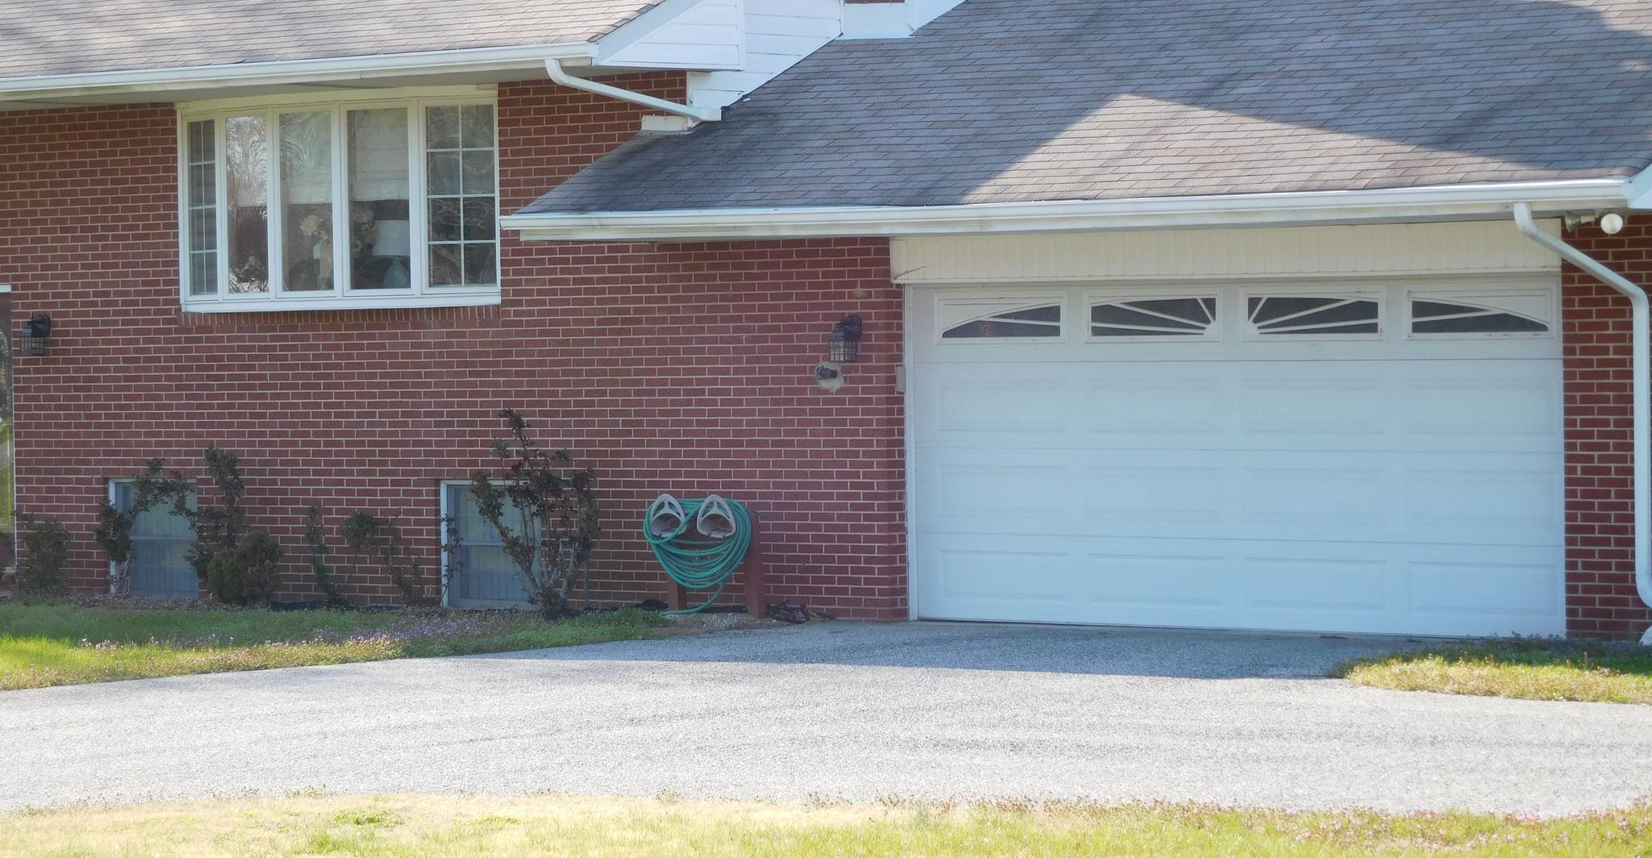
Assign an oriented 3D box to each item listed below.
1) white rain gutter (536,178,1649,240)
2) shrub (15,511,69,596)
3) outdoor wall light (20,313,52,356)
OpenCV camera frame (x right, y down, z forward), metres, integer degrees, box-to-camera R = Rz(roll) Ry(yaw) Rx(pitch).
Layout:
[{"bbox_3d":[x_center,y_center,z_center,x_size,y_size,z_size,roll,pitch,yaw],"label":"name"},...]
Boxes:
[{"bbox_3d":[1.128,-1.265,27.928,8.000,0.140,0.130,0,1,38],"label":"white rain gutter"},{"bbox_3d":[-5.671,0.920,34.549,0.430,0.620,0.380,0,1,38],"label":"shrub"},{"bbox_3d":[-5.768,-0.683,34.850,0.135,0.315,0.185,0,1,38],"label":"outdoor wall light"}]

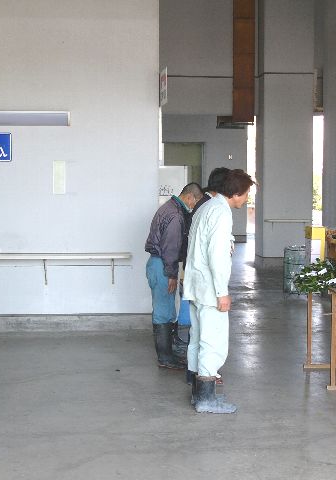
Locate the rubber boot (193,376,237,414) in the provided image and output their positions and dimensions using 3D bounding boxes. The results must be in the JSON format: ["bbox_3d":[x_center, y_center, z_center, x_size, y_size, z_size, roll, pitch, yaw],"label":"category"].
[{"bbox_3d":[0.325,1.035,5.776,0.285,0.250,0.110,0,4,5],"label":"rubber boot"}]

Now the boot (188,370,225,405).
[{"bbox_3d":[0.287,1.017,5.982,0.270,0.250,0.105,0,4,5],"label":"boot"}]

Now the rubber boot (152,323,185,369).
[{"bbox_3d":[0.025,0.890,7.128,0.290,0.360,0.120,1,4,13],"label":"rubber boot"}]

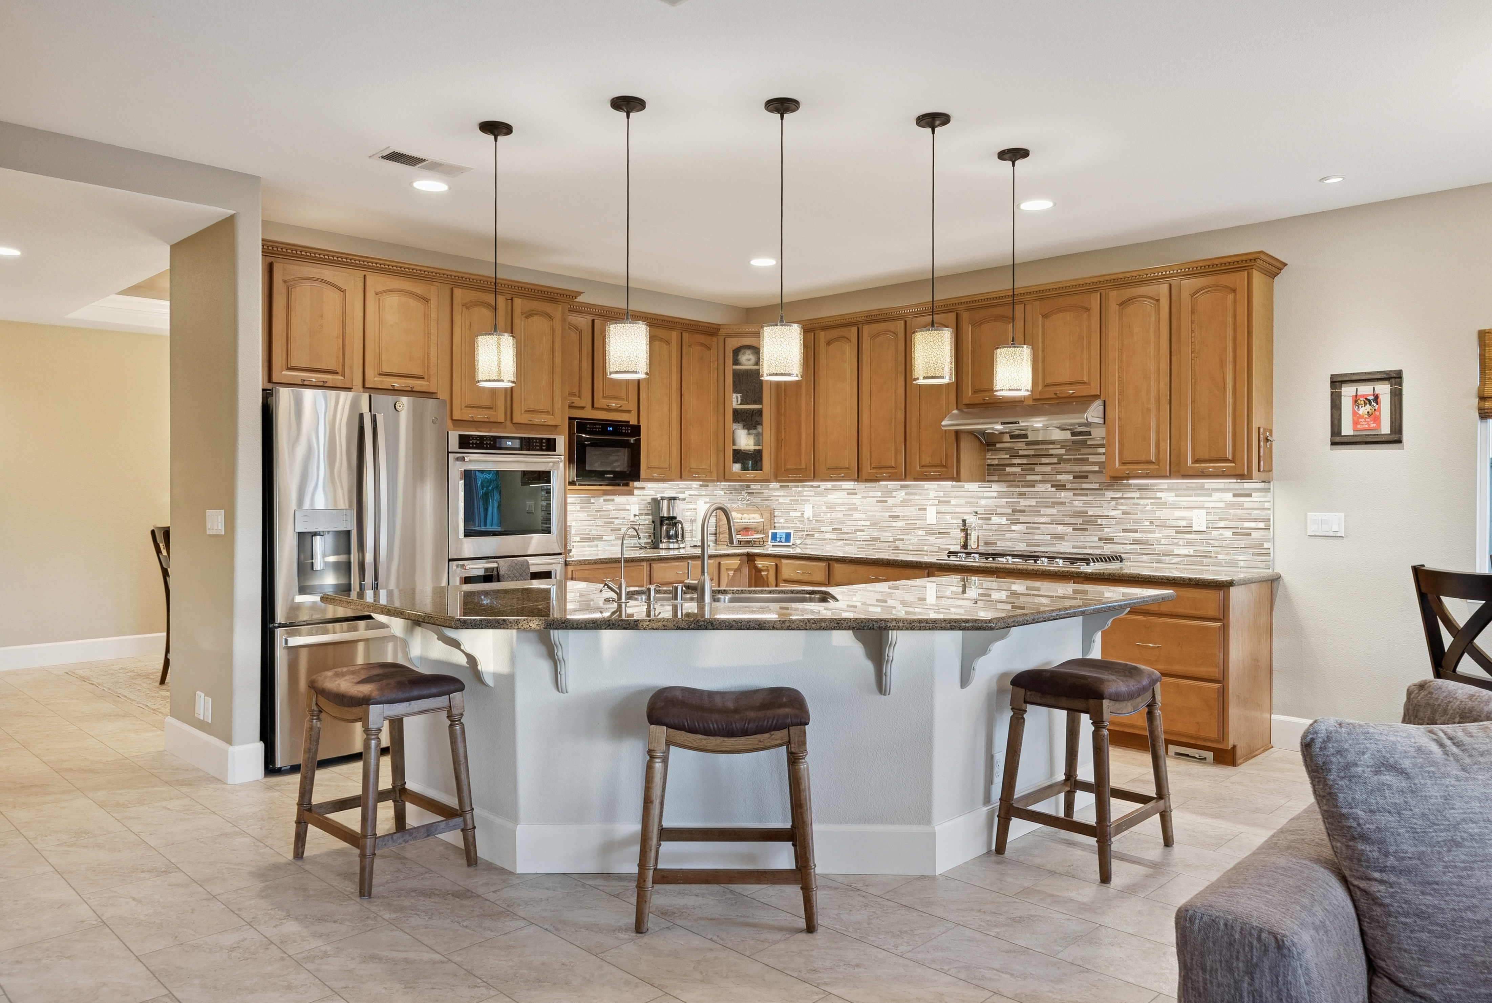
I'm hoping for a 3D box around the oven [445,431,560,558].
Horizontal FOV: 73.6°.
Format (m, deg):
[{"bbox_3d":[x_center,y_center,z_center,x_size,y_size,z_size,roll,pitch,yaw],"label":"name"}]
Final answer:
[{"bbox_3d":[-1.502,-0.035,5.788,0.600,0.690,0.755,1,1,44],"label":"oven"}]

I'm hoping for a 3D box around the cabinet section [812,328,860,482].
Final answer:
[{"bbox_3d":[0.728,-0.652,6.901,0.389,1.039,0.336,1,1,44],"label":"cabinet section"}]

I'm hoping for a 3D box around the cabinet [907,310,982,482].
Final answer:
[{"bbox_3d":[1.274,-0.646,6.309,0.390,1.050,0.360,1,1,44],"label":"cabinet"}]

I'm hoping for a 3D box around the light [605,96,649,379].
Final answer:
[{"bbox_3d":[-0.425,-0.943,3.609,0.160,0.990,0.160,0,1,0],"label":"light"}]

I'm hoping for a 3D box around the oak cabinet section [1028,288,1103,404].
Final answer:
[{"bbox_3d":[1.918,-0.868,5.753,0.420,0.580,0.336,1,1,44],"label":"oak cabinet section"}]

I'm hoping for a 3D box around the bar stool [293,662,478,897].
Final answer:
[{"bbox_3d":[-1.291,0.956,3.560,0.540,0.665,0.430,0,1,44],"label":"bar stool"}]

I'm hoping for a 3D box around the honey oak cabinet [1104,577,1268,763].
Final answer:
[{"bbox_3d":[2.238,0.839,5.227,0.766,0.876,0.630,0,1,44],"label":"honey oak cabinet"}]

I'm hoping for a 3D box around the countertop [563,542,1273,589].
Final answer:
[{"bbox_3d":[0.631,0.376,5.679,3.800,0.040,2.160,1,1,44],"label":"countertop"}]

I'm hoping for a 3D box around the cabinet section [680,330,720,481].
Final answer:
[{"bbox_3d":[-0.430,-0.655,7.138,0.318,1.039,0.380,1,1,44],"label":"cabinet section"}]

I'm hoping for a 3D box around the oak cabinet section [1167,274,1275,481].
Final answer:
[{"bbox_3d":[2.487,-0.632,5.208,0.395,1.039,0.336,1,1,44],"label":"oak cabinet section"}]

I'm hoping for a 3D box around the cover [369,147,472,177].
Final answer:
[{"bbox_3d":[-1.381,-1.442,4.269,0.180,0.015,0.395,1,1,44],"label":"cover"}]

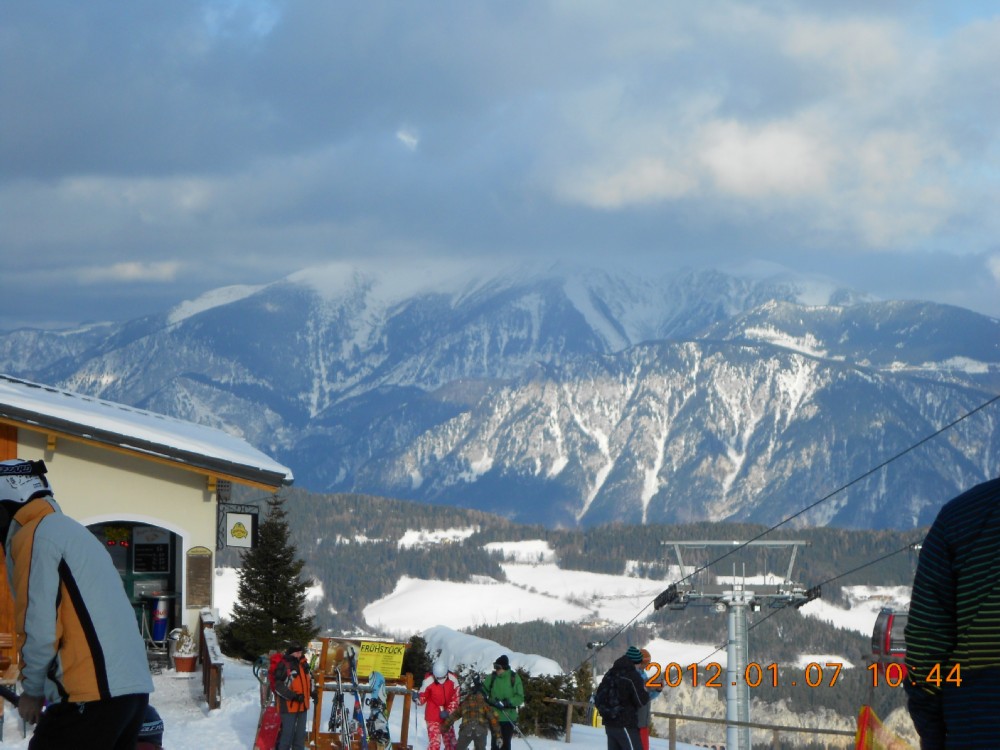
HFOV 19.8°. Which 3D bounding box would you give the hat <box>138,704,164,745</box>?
[{"bbox_3d":[-1.695,1.650,13.500,0.220,0.190,0.230,0,-1,18],"label":"hat"}]

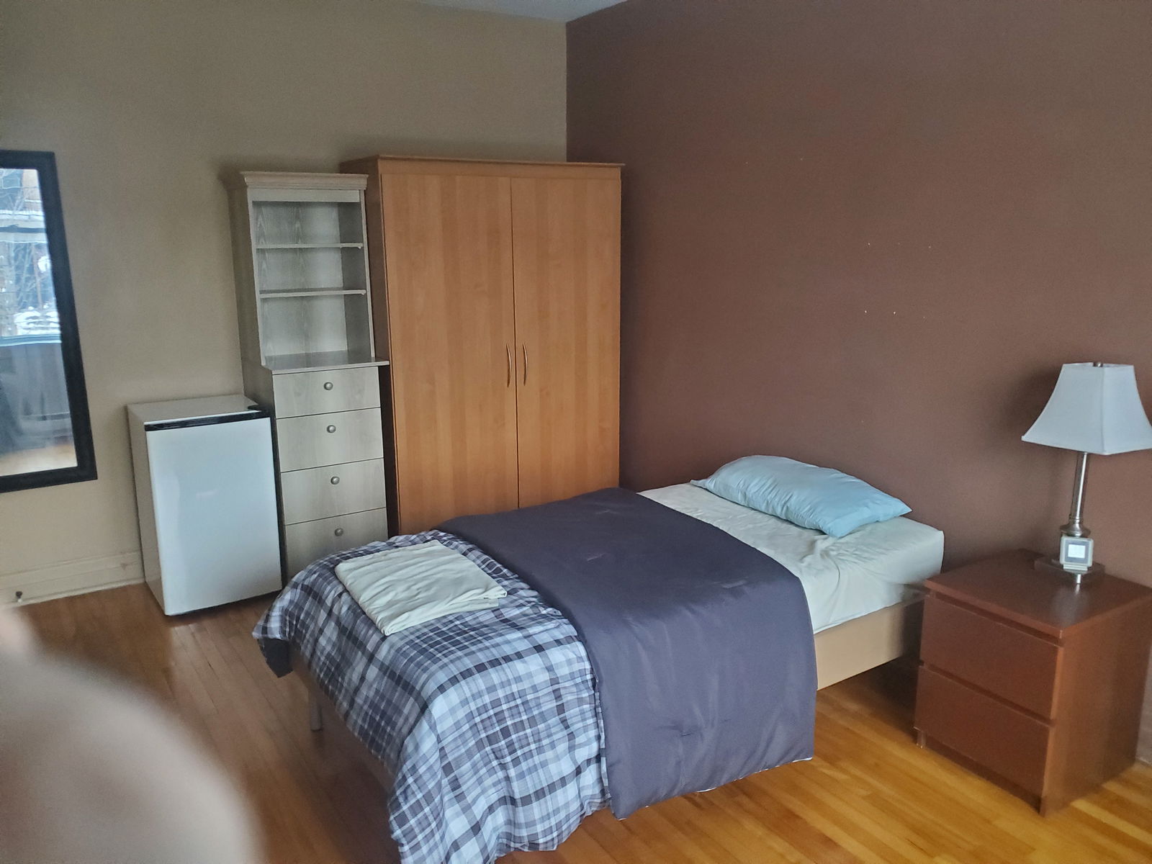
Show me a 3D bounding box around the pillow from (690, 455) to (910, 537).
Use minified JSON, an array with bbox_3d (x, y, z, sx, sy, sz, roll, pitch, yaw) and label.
[{"bbox_3d":[0.838,0.202,3.363,0.410,0.150,0.790,-8,14,-31],"label":"pillow"}]

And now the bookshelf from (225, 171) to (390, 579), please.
[{"bbox_3d":[-1.226,-0.235,4.038,0.537,1.855,0.585,-8,14,-31],"label":"bookshelf"}]

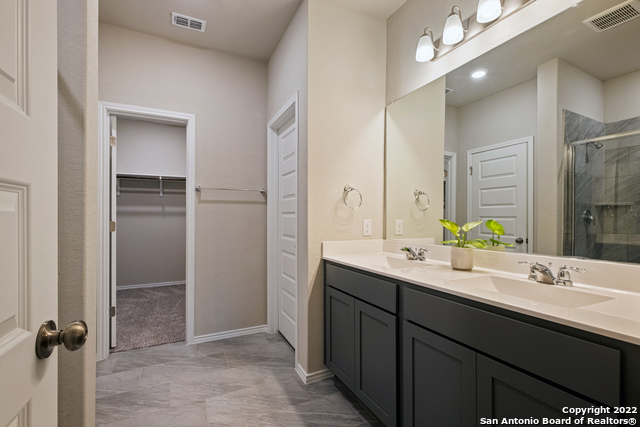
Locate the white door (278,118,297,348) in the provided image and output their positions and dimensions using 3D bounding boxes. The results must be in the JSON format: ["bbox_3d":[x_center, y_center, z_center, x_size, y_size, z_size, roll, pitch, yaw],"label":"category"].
[{"bbox_3d":[-0.244,0.175,2.393,0.037,2.020,0.710,0,-1,-27],"label":"white door"}]

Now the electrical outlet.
[{"bbox_3d":[0.368,0.111,2.050,0.073,0.119,0.010,0,-1,-25],"label":"electrical outlet"}]

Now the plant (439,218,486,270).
[{"bbox_3d":[0.796,0.170,1.490,0.200,0.277,0.190,0,-1,-26],"label":"plant"}]

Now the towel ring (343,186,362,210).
[{"bbox_3d":[0.237,-0.112,1.944,0.155,0.168,0.080,0,-1,-25],"label":"towel ring"}]

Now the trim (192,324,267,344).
[{"bbox_3d":[-0.841,1.157,2.566,0.680,0.073,0.015,0,-1,-24],"label":"trim"}]

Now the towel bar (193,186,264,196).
[{"bbox_3d":[-0.836,-0.221,2.538,0.628,0.045,0.075,0,-1,-24],"label":"towel bar"}]

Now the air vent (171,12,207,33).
[{"bbox_3d":[-1.066,-1.560,2.178,0.247,0.016,0.148,0,-1,-25],"label":"air vent"}]

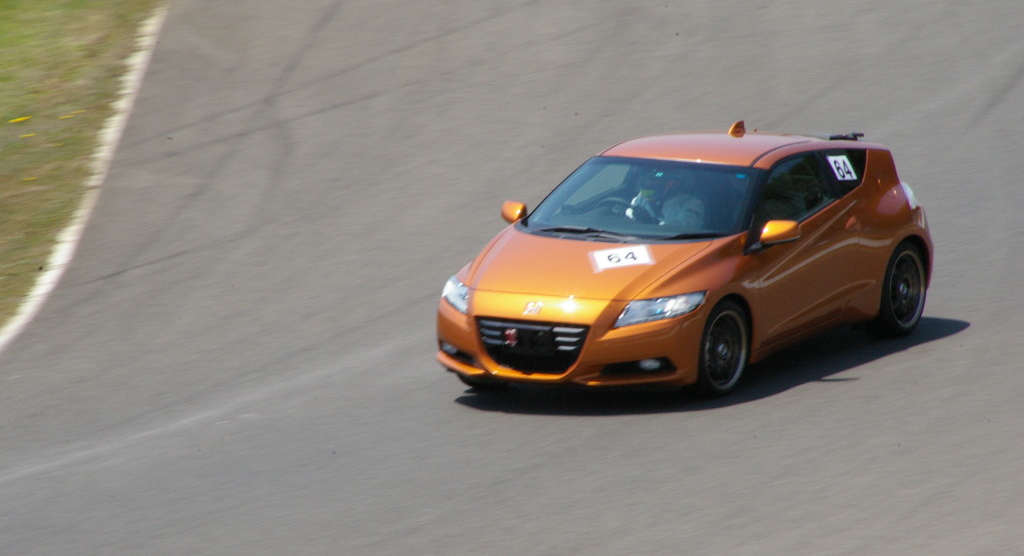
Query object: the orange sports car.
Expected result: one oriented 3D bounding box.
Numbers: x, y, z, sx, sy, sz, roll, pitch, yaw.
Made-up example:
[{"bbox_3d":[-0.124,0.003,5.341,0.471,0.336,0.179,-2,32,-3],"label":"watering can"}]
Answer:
[{"bbox_3d":[1.068,-0.170,64.300,1.820,1.380,4.080,4,10,28],"label":"orange sports car"}]

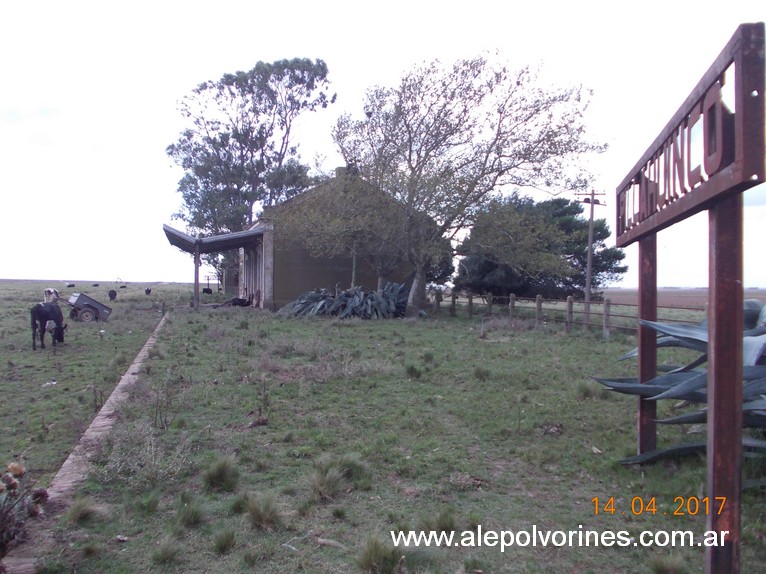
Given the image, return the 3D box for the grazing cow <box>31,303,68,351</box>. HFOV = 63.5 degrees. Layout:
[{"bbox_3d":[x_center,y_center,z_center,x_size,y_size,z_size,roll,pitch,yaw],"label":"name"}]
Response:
[{"bbox_3d":[-9.200,1.060,17.000,0.550,1.260,1.850,1,0,-7],"label":"grazing cow"}]

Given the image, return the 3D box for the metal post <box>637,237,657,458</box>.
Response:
[{"bbox_3d":[2.474,0.557,5.800,0.135,2.100,0.125,1,0,14],"label":"metal post"}]

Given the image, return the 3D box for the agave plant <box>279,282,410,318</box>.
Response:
[{"bbox_3d":[-2.000,0.660,30.500,6.500,1.700,3.200,1,0,-7],"label":"agave plant"}]

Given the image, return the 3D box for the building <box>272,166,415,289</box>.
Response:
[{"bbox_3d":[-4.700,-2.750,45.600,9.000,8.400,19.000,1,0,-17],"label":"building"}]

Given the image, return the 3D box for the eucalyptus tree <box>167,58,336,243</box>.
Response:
[{"bbox_3d":[-13.800,-11.400,65.000,17.800,25.000,16.000,1,0,-12],"label":"eucalyptus tree"}]

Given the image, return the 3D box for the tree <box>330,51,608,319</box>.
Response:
[{"bbox_3d":[4.280,-5.050,31.000,13.600,13.200,11.500,1,0,6],"label":"tree"}]

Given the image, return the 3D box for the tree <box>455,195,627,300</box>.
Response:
[{"bbox_3d":[12.700,-3.000,50.000,13.900,8.900,12.000,1,0,12],"label":"tree"}]

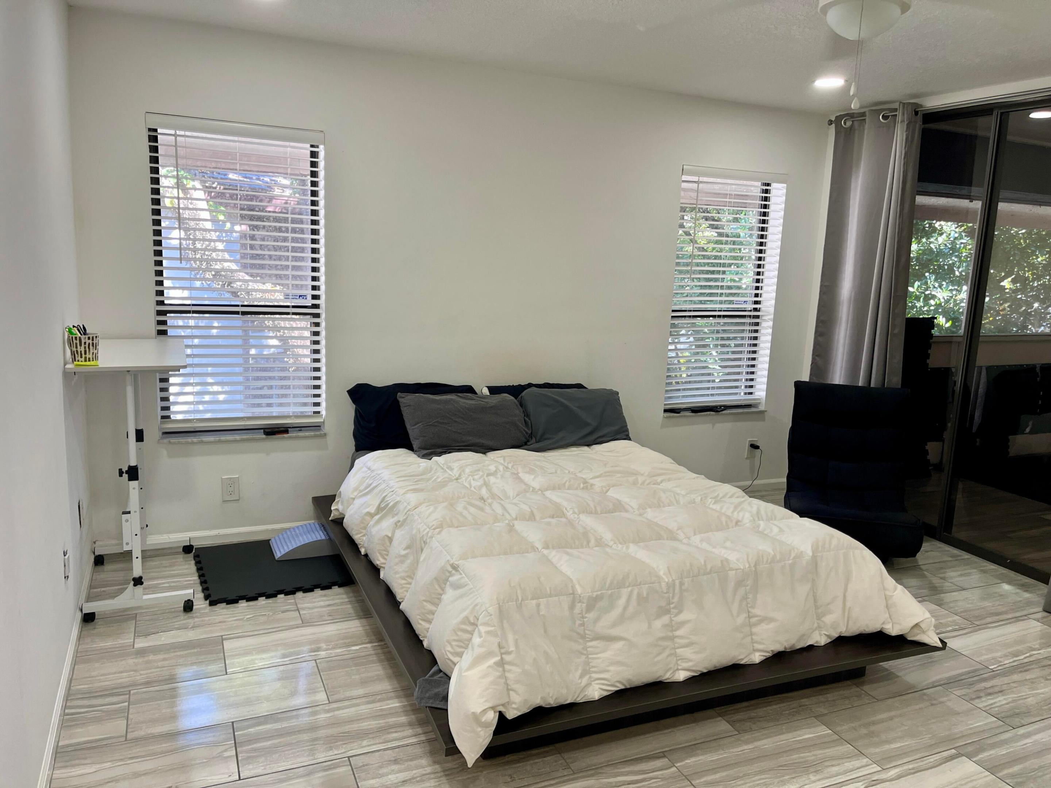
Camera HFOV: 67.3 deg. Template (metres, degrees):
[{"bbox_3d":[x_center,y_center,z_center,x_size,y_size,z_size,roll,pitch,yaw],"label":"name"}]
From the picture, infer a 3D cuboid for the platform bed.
[{"bbox_3d":[0.189,0.806,3.465,1.847,0.204,2.233,-2,11,-23],"label":"platform bed"}]

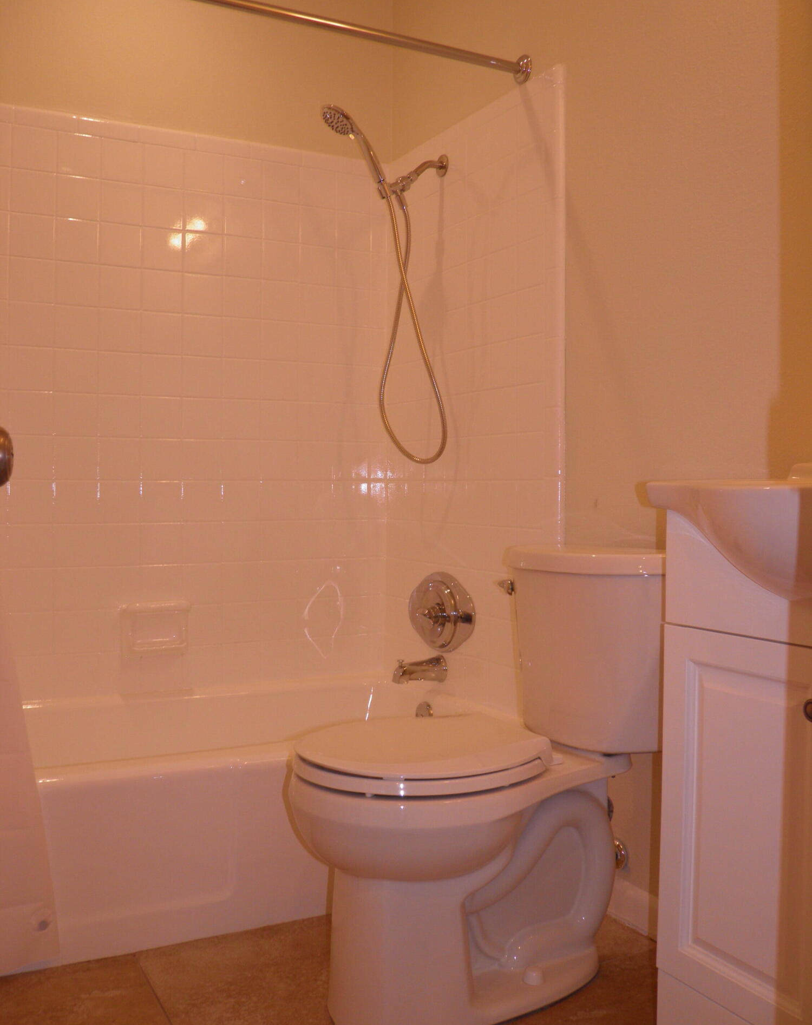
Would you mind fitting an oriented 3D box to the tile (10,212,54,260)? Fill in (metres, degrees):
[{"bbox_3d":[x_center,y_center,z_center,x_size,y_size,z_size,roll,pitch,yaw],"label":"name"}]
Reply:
[{"bbox_3d":[-0.908,-0.668,2.278,0.108,0.108,0.010,-1,2,-28],"label":"tile"}]

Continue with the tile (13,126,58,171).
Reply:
[{"bbox_3d":[-0.908,-0.886,2.292,0.108,0.108,0.009,-1,2,-28],"label":"tile"}]

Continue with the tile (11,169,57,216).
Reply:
[{"bbox_3d":[-0.904,-0.773,2.274,0.108,0.108,0.010,-1,2,-28],"label":"tile"}]

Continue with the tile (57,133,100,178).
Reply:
[{"bbox_3d":[-0.810,-0.882,2.322,0.108,0.108,0.010,-1,2,-28],"label":"tile"}]

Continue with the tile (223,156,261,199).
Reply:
[{"bbox_3d":[-0.444,-0.905,2.539,0.108,0.108,0.009,-1,2,-28],"label":"tile"}]

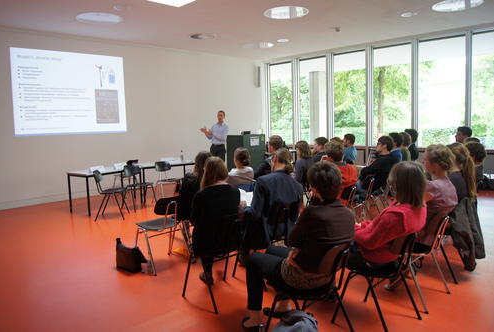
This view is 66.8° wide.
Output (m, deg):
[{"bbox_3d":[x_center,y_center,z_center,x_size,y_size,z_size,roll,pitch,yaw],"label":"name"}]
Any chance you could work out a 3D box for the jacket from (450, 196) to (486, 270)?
[{"bbox_3d":[2.078,0.597,3.483,0.250,0.650,0.460,4,9,42],"label":"jacket"}]

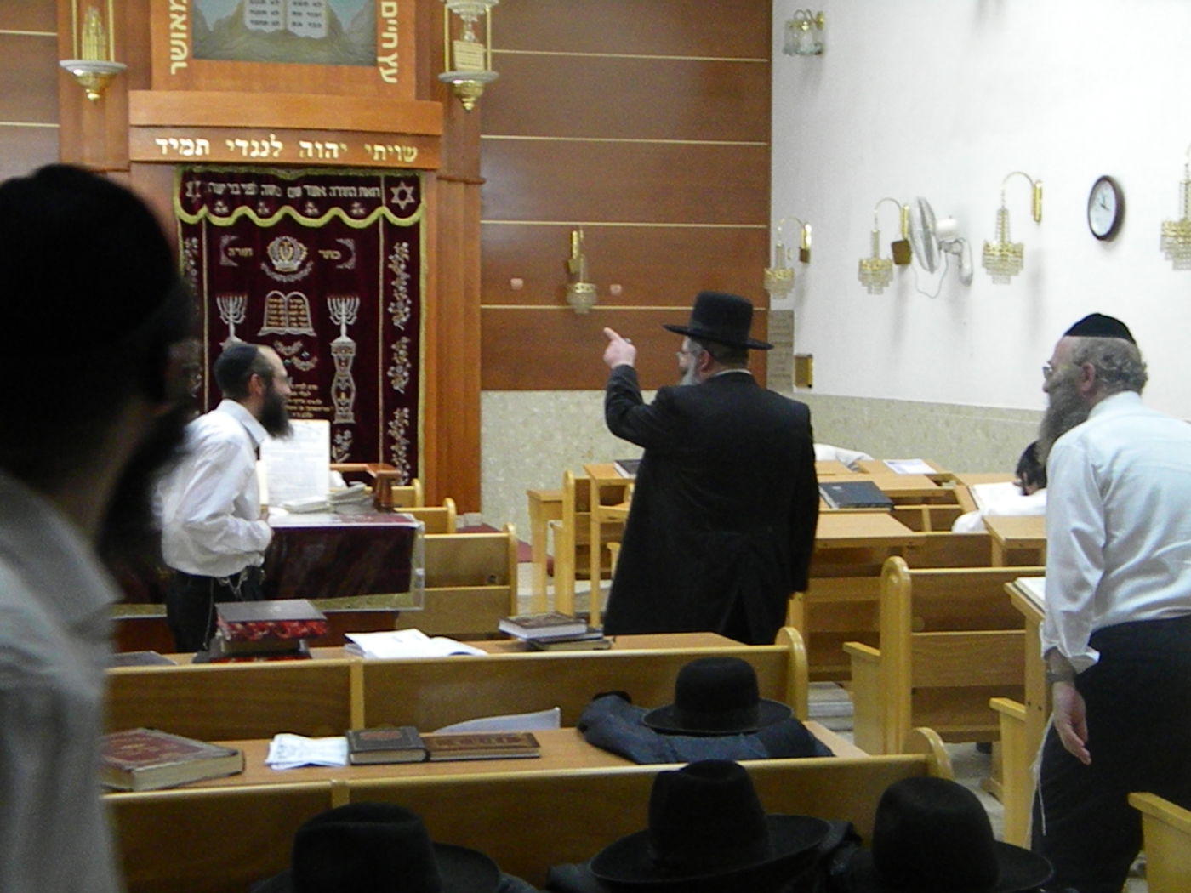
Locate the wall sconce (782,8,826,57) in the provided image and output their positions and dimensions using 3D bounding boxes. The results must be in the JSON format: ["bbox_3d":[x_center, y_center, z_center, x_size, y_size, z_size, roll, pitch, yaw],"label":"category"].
[{"bbox_3d":[1.479,-2.921,13.609,0.210,0.305,0.370,-1,3,-13],"label":"wall sconce"}]

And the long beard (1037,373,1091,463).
[{"bbox_3d":[1.021,-0.056,4.200,0.120,0.200,0.150,1,3,15],"label":"long beard"}]

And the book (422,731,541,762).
[{"bbox_3d":[-0.248,0.658,4.206,0.243,0.022,0.157,0,3,-10],"label":"book"}]

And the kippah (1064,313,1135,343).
[{"bbox_3d":[1.151,-0.272,4.400,0.162,0.062,0.162,4,3,-9],"label":"kippah"}]

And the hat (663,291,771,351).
[{"bbox_3d":[0.379,-0.394,5.850,0.345,0.138,0.305,14,9,26],"label":"hat"}]

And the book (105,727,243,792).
[{"bbox_3d":[-0.873,0.597,3.673,0.319,0.040,0.232,3,4,42],"label":"book"}]

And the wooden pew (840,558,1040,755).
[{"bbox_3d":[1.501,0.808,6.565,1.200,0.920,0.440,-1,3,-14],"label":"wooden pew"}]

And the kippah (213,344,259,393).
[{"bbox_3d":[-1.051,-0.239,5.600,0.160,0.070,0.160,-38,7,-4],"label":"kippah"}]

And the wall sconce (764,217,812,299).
[{"bbox_3d":[1.289,-1.280,13.086,0.290,0.545,0.200,0,3,-12],"label":"wall sconce"}]

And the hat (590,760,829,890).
[{"bbox_3d":[0.162,0.521,2.700,0.315,0.130,0.355,-2,4,-37],"label":"hat"}]

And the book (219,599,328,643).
[{"bbox_3d":[-0.842,0.446,4.976,0.245,0.042,0.341,-1,3,-16],"label":"book"}]

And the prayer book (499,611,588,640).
[{"bbox_3d":[-0.158,0.534,5.710,0.187,0.034,0.220,-1,3,-24],"label":"prayer book"}]

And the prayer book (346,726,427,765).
[{"bbox_3d":[-0.461,0.654,4.219,0.163,0.027,0.238,0,3,-11],"label":"prayer book"}]

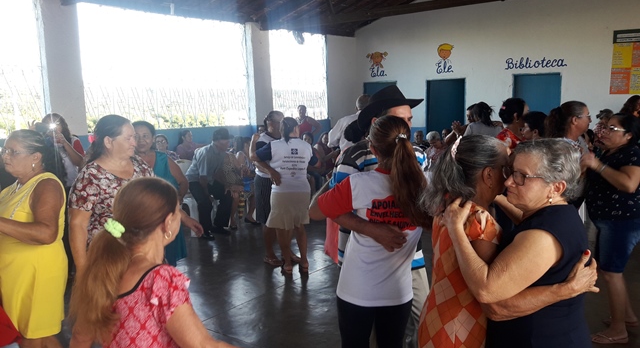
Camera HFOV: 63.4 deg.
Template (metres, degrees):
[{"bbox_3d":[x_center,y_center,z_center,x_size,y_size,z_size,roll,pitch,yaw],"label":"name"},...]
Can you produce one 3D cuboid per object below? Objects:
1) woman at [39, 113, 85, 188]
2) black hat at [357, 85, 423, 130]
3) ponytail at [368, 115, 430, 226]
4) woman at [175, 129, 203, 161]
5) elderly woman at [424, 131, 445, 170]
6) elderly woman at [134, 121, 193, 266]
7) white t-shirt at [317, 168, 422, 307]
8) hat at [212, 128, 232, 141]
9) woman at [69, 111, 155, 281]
[{"bbox_3d":[-2.480,0.230,4.920,0.500,1.620,0.420,-3,9,-9],"label":"woman"},{"bbox_3d":[0.365,-0.350,2.720,0.350,0.160,0.300,-11,9,29],"label":"black hat"},{"bbox_3d":[0.345,-0.010,2.310,0.270,0.480,0.250,-4,9,-14],"label":"ponytail"},{"bbox_3d":[-1.850,0.000,7.650,0.720,1.240,0.500,4,10,30],"label":"woman"},{"bbox_3d":[1.790,-0.090,8.250,0.520,1.160,0.720,3,10,29],"label":"elderly woman"},{"bbox_3d":[-1.370,0.345,4.280,0.540,1.560,0.360,-2,8,-5],"label":"elderly woman"},{"bbox_3d":[0.240,0.290,2.420,0.470,0.640,0.320,-1,8,1],"label":"white t-shirt"},{"bbox_3d":[-1.200,-0.485,6.400,0.250,0.140,0.200,2,9,21],"label":"hat"},{"bbox_3d":[-1.130,0.480,2.900,0.500,1.610,0.360,-8,11,-38],"label":"woman"}]

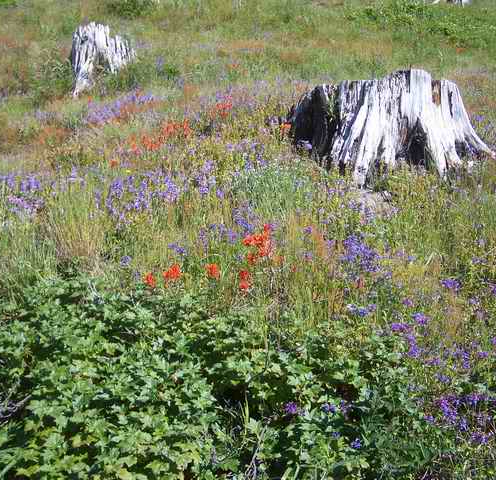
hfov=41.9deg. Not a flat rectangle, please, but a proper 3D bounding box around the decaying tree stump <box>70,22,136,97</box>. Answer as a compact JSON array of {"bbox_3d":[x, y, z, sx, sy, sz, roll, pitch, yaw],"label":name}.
[{"bbox_3d":[-1.697,-2.120,7.600,0.775,0.834,0.660,-2,9,-12],"label":"decaying tree stump"}]

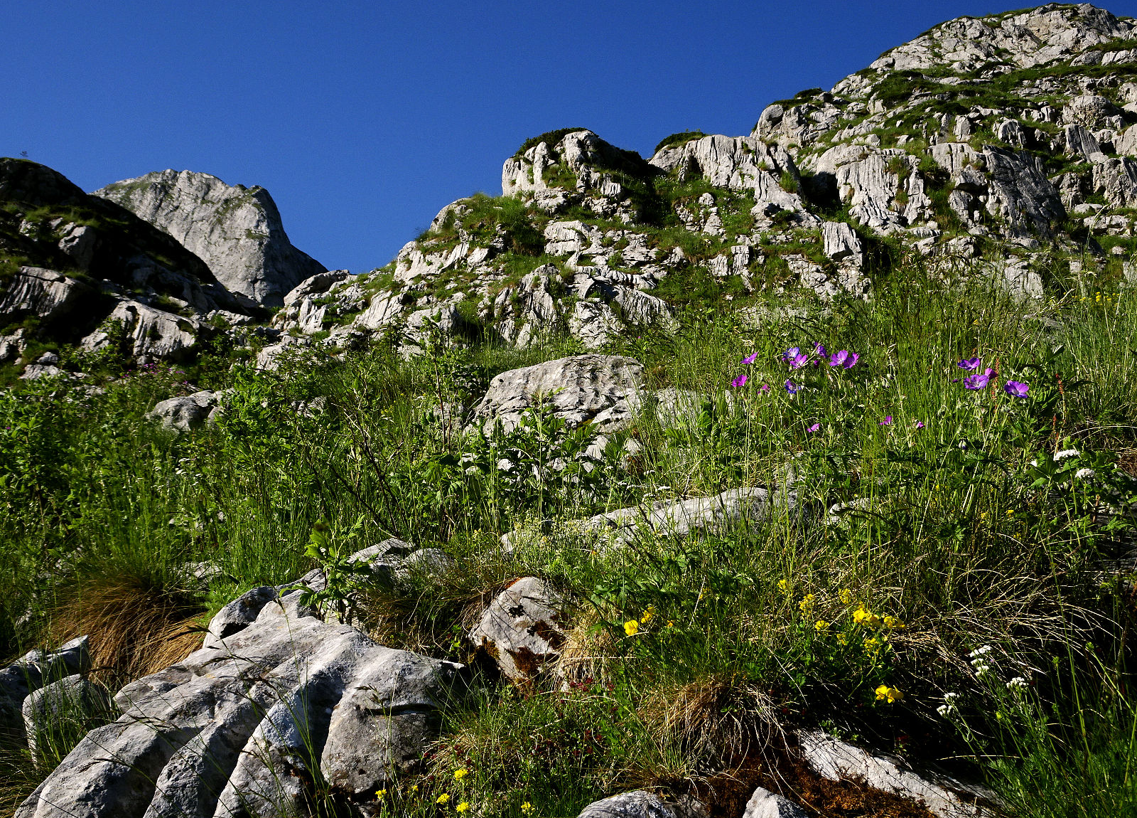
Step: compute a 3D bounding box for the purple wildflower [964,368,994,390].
[{"bbox_3d":[0.517,-0.038,1.700,0.037,0.027,0.032,-2,-8,14],"label":"purple wildflower"}]

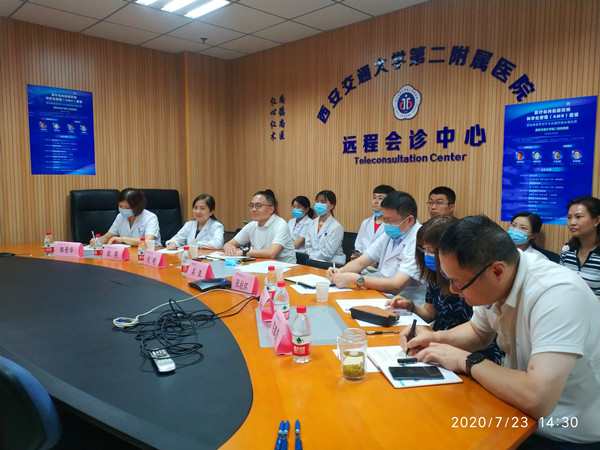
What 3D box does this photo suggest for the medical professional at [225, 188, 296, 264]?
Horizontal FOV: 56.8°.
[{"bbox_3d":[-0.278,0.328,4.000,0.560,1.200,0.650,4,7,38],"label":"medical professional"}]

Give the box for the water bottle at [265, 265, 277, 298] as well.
[{"bbox_3d":[-0.145,0.293,2.791,0.061,0.183,0.061,0,5,0],"label":"water bottle"}]

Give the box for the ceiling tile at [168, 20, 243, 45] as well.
[{"bbox_3d":[-0.910,-1.850,5.380,0.600,0.020,0.600,-3,6,-42],"label":"ceiling tile"}]

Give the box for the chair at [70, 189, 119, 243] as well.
[{"bbox_3d":[-1.800,0.300,5.020,0.620,1.200,0.660,-2,5,-25],"label":"chair"}]

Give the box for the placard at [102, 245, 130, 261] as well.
[{"bbox_3d":[-1.430,0.216,4.320,0.220,0.097,0.075,3,5,30],"label":"placard"}]

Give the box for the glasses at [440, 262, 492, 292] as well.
[{"bbox_3d":[0.471,0.129,1.570,0.145,0.050,0.145,-39,24,-6],"label":"glasses"}]

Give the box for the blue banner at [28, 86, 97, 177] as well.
[{"bbox_3d":[-2.278,-0.892,5.320,0.030,0.830,0.600,5,8,44],"label":"blue banner"}]

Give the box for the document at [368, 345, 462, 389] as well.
[{"bbox_3d":[0.350,0.459,1.800,0.212,0.014,0.355,-1,5,-11],"label":"document"}]

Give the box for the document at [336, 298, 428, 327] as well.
[{"bbox_3d":[0.367,0.403,2.575,0.295,0.005,0.490,0,5,-6],"label":"document"}]

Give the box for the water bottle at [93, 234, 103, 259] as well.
[{"bbox_3d":[-1.545,0.166,4.250,0.064,0.185,0.064,0,5,0],"label":"water bottle"}]

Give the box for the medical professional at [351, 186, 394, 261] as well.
[{"bbox_3d":[0.575,0.355,4.330,0.500,1.300,0.720,4,6,43],"label":"medical professional"}]

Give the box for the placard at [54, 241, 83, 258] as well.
[{"bbox_3d":[-1.795,0.193,4.320,0.210,0.115,0.090,0,5,-3],"label":"placard"}]

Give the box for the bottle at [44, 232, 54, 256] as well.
[{"bbox_3d":[-1.971,0.155,4.360,0.064,0.185,0.064,0,5,0],"label":"bottle"}]

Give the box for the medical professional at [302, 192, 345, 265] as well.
[{"bbox_3d":[0.140,0.355,4.650,0.720,1.270,0.480,-4,6,-44],"label":"medical professional"}]

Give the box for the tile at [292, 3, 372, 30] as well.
[{"bbox_3d":[0.284,-1.810,4.840,0.460,0.020,0.600,-3,6,-42],"label":"tile"}]

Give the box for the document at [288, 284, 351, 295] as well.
[{"bbox_3d":[0.121,0.357,3.130,0.296,0.004,0.235,-1,5,-16],"label":"document"}]

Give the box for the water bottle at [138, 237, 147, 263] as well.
[{"bbox_3d":[-1.145,0.188,4.032,0.061,0.183,0.061,0,5,0],"label":"water bottle"}]

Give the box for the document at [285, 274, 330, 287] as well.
[{"bbox_3d":[0.075,0.334,3.290,0.330,0.015,0.230,5,7,44],"label":"document"}]

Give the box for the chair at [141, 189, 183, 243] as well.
[{"bbox_3d":[-1.370,0.300,5.050,0.620,1.200,0.660,1,4,9],"label":"chair"}]

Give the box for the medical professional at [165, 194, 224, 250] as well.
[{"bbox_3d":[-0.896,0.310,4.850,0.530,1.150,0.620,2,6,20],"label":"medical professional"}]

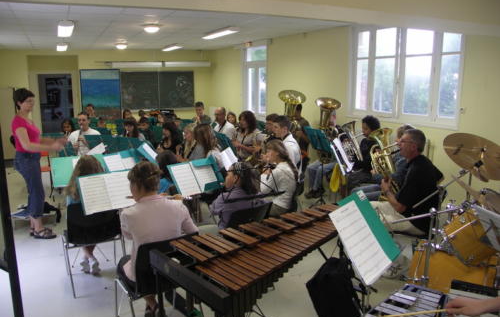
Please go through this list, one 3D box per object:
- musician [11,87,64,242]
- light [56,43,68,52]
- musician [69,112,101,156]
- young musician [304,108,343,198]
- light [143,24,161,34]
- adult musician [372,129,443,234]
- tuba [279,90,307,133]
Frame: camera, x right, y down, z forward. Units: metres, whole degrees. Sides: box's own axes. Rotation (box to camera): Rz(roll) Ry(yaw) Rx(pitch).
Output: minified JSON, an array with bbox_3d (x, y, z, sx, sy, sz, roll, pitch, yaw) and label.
[{"bbox_3d":[-2.339,0.064,4.464,0.620,1.680,0.480,-4,11,-17],"label":"musician"},{"bbox_3d":[-3.806,-2.261,8.187,0.200,0.090,1.270,-6,12,-25],"label":"light"},{"bbox_3d":[-2.427,-0.059,5.947,0.520,1.310,0.800,-2,11,-6],"label":"musician"},{"bbox_3d":[1.160,-0.064,6.197,0.800,1.330,0.520,-4,11,-18],"label":"young musician"},{"bbox_3d":[-1.400,-1.879,5.851,0.260,0.120,0.260,-5,12,-25],"label":"light"},{"bbox_3d":[1.281,0.387,3.534,0.790,1.300,0.550,3,11,19],"label":"adult musician"},{"bbox_3d":[0.697,-0.554,6.460,0.470,1.020,0.500,-12,25,-27],"label":"tuba"}]

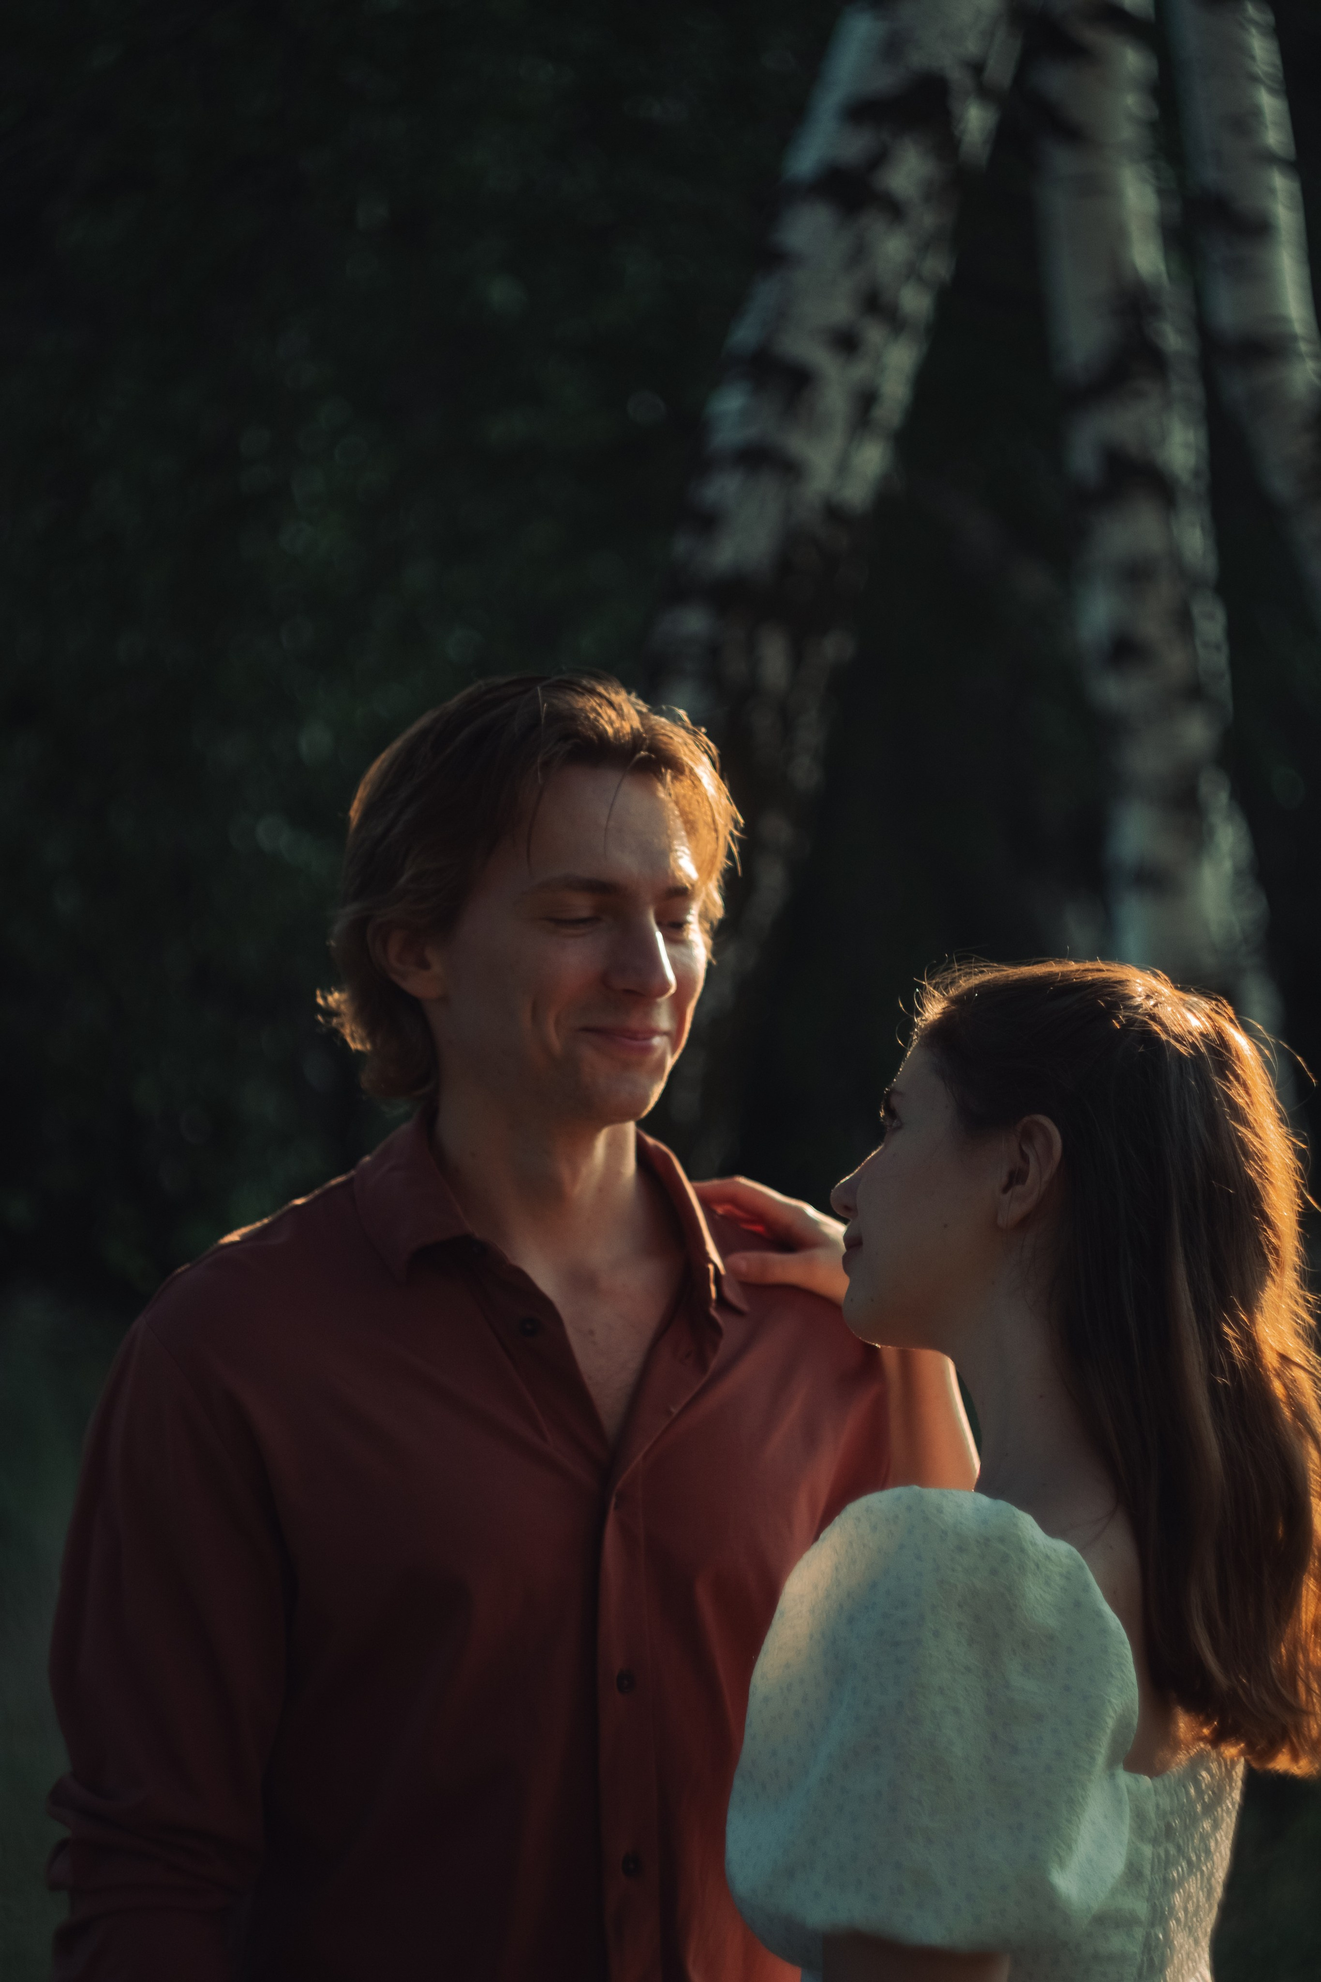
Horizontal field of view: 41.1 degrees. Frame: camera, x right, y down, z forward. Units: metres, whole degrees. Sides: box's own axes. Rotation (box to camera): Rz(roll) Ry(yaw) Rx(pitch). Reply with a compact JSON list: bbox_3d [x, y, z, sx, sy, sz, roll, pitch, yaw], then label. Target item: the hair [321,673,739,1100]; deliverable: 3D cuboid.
[{"bbox_3d":[-0.073,-0.061,1.040,0.200,0.245,0.240,0,7,-40],"label":"hair"}]

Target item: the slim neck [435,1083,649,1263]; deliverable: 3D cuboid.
[{"bbox_3d":[-0.070,0.108,1.040,0.130,0.115,0.130,4,7,0],"label":"slim neck"}]

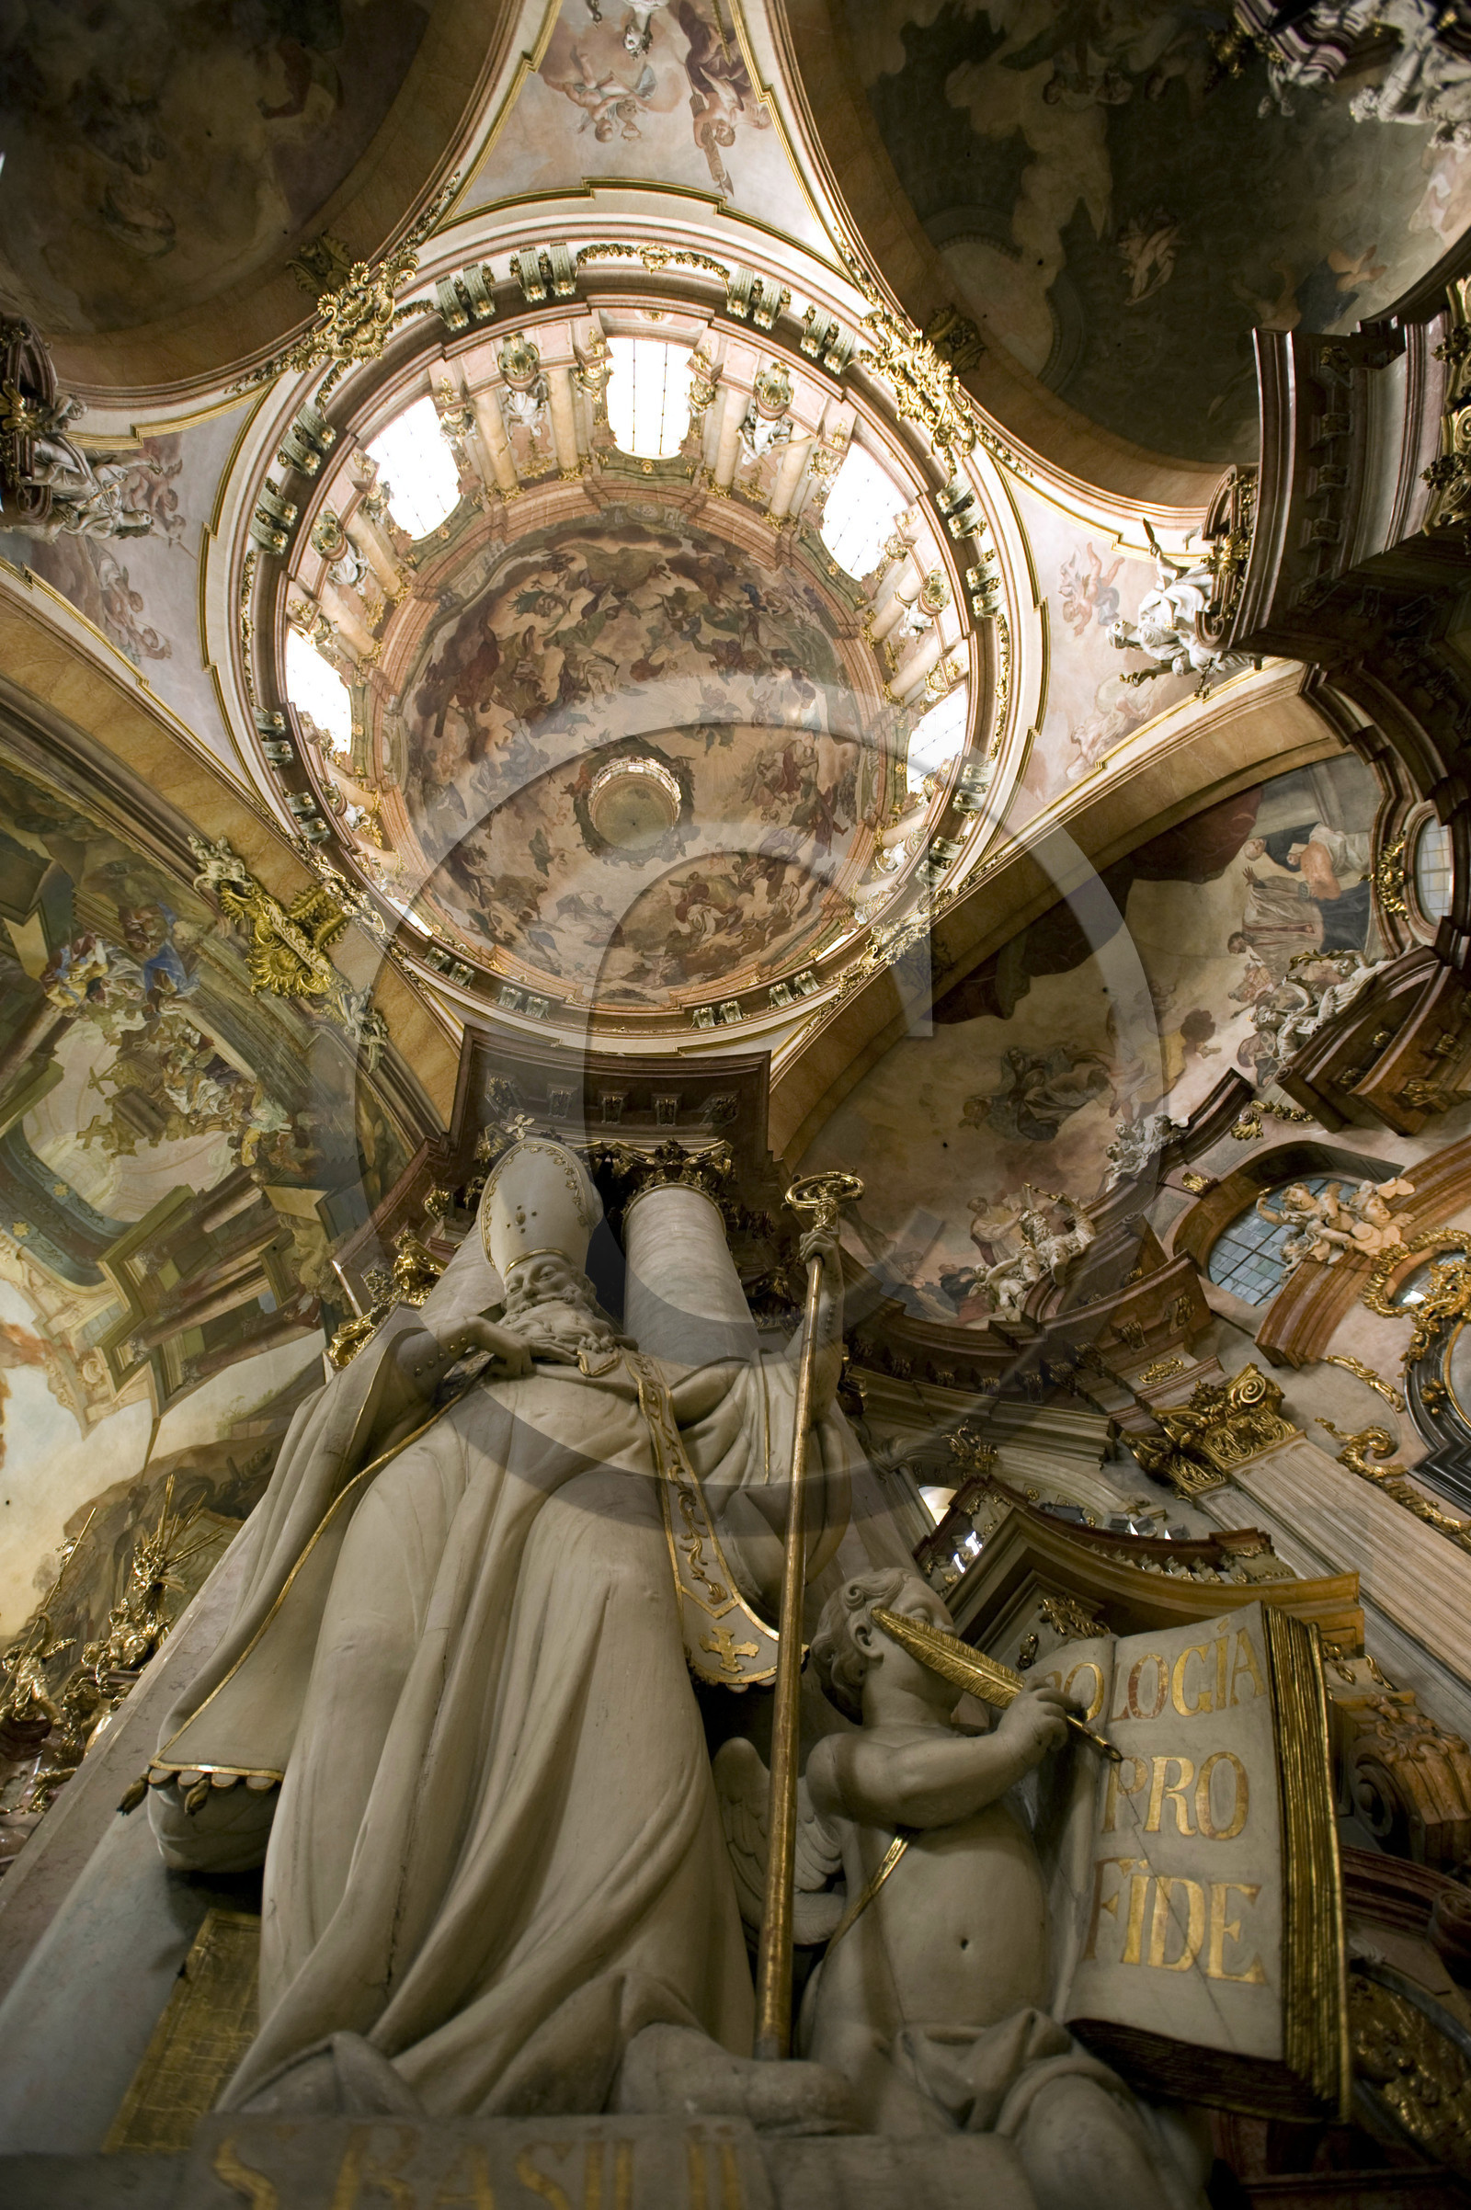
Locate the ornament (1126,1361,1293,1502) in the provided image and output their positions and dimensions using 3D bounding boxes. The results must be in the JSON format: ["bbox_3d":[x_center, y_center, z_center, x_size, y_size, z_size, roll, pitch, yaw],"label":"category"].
[{"bbox_3d":[5.947,4.047,12.628,1.950,1.200,0.750,-28,-80,-1],"label":"ornament"}]

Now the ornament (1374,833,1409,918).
[{"bbox_3d":[11.000,-3.819,17.411,0.400,0.750,1.350,-13,-81,-4],"label":"ornament"}]

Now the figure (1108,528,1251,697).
[{"bbox_3d":[6.796,-7.569,16.212,1.400,2.900,2.500,-1,-82,-6],"label":"figure"}]

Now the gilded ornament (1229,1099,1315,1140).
[{"bbox_3d":[9.198,0.329,17.963,0.900,1.700,0.400,-45,-80,2],"label":"gilded ornament"}]

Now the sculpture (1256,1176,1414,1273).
[{"bbox_3d":[8.076,1.580,14.221,1.700,2.100,0.850,-45,-80,2],"label":"sculpture"}]

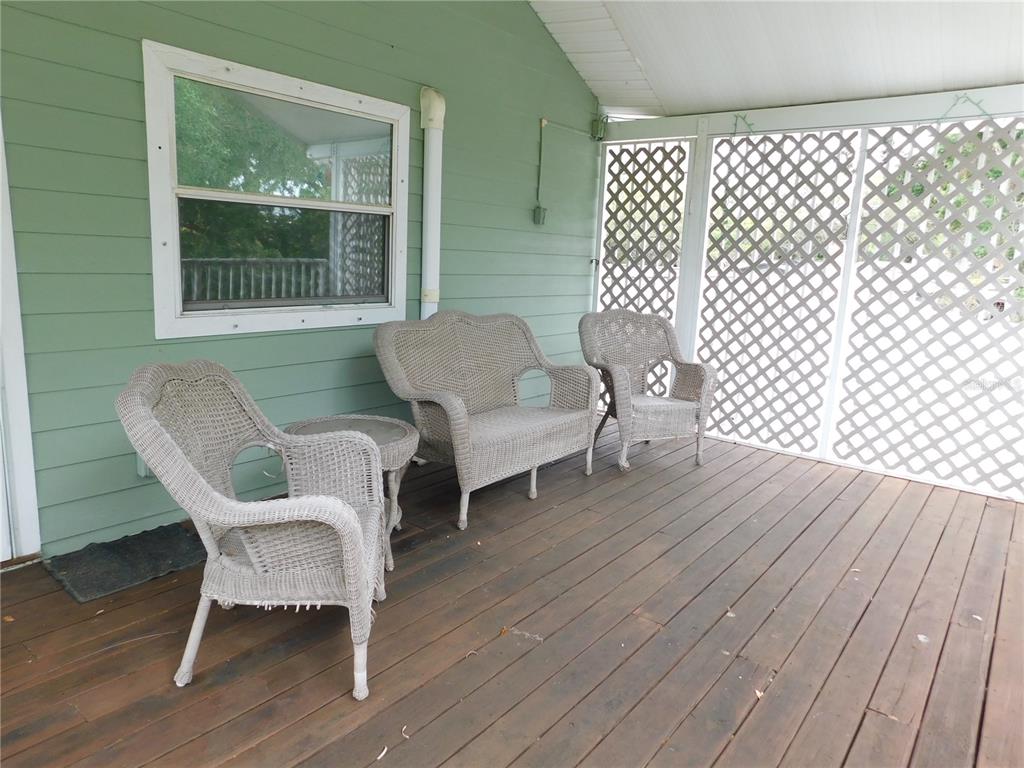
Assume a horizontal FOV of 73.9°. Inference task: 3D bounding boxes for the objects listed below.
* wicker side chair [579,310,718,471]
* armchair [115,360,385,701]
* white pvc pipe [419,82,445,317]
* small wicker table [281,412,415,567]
[{"bbox_3d":[0.926,0.011,4.674,0.748,0.971,0.670,-1,11,-19],"label":"wicker side chair"},{"bbox_3d":[-0.744,0.411,2.227,0.670,0.956,0.748,1,11,-5],"label":"armchair"},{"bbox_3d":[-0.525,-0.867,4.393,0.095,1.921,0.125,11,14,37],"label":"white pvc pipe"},{"bbox_3d":[-0.704,0.471,3.027,0.568,0.544,0.568,2,11,0],"label":"small wicker table"}]

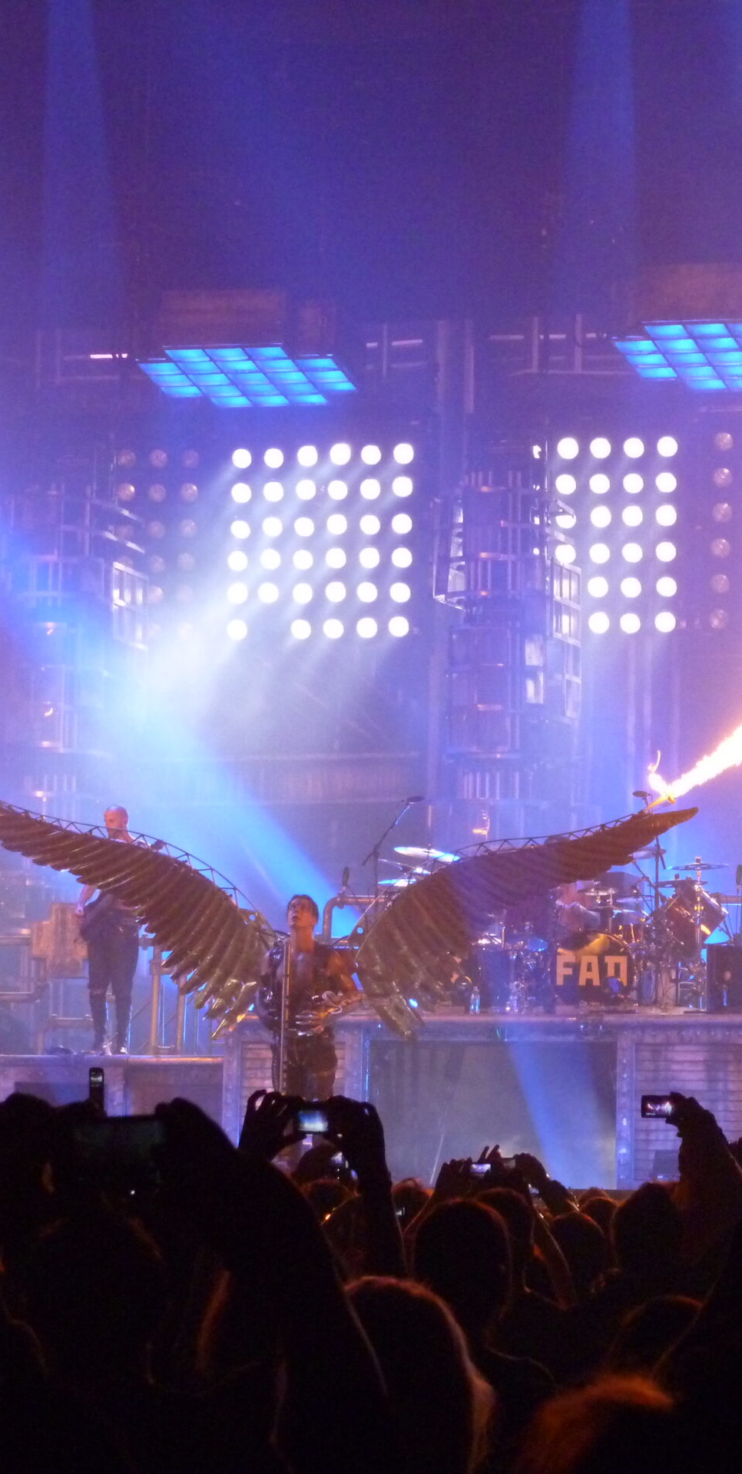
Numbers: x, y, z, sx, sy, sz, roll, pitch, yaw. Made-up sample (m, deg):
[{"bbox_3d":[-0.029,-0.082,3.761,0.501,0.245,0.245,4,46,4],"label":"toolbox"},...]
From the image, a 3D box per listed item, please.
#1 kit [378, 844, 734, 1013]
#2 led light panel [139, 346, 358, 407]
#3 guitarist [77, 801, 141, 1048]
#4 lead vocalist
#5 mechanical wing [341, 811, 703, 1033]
[{"bbox_3d":[1.413,1.459,34.400,2.350,1.270,1.750,-1,-6,18],"label":"kit"},{"bbox_3d":[-0.980,-2.872,36.000,1.680,0.200,1.300,-1,-17,21],"label":"led light panel"},{"bbox_3d":[-2.057,1.525,35.800,0.560,1.940,0.460,0,-6,16],"label":"guitarist"},{"bbox_3d":[-0.412,1.923,29.400,0.660,1.830,0.500,0,-6,14],"label":"lead vocalist"},{"bbox_3d":[0.989,1.188,29.400,2.200,1.450,0.550,0,-6,13],"label":"mechanical wing"}]

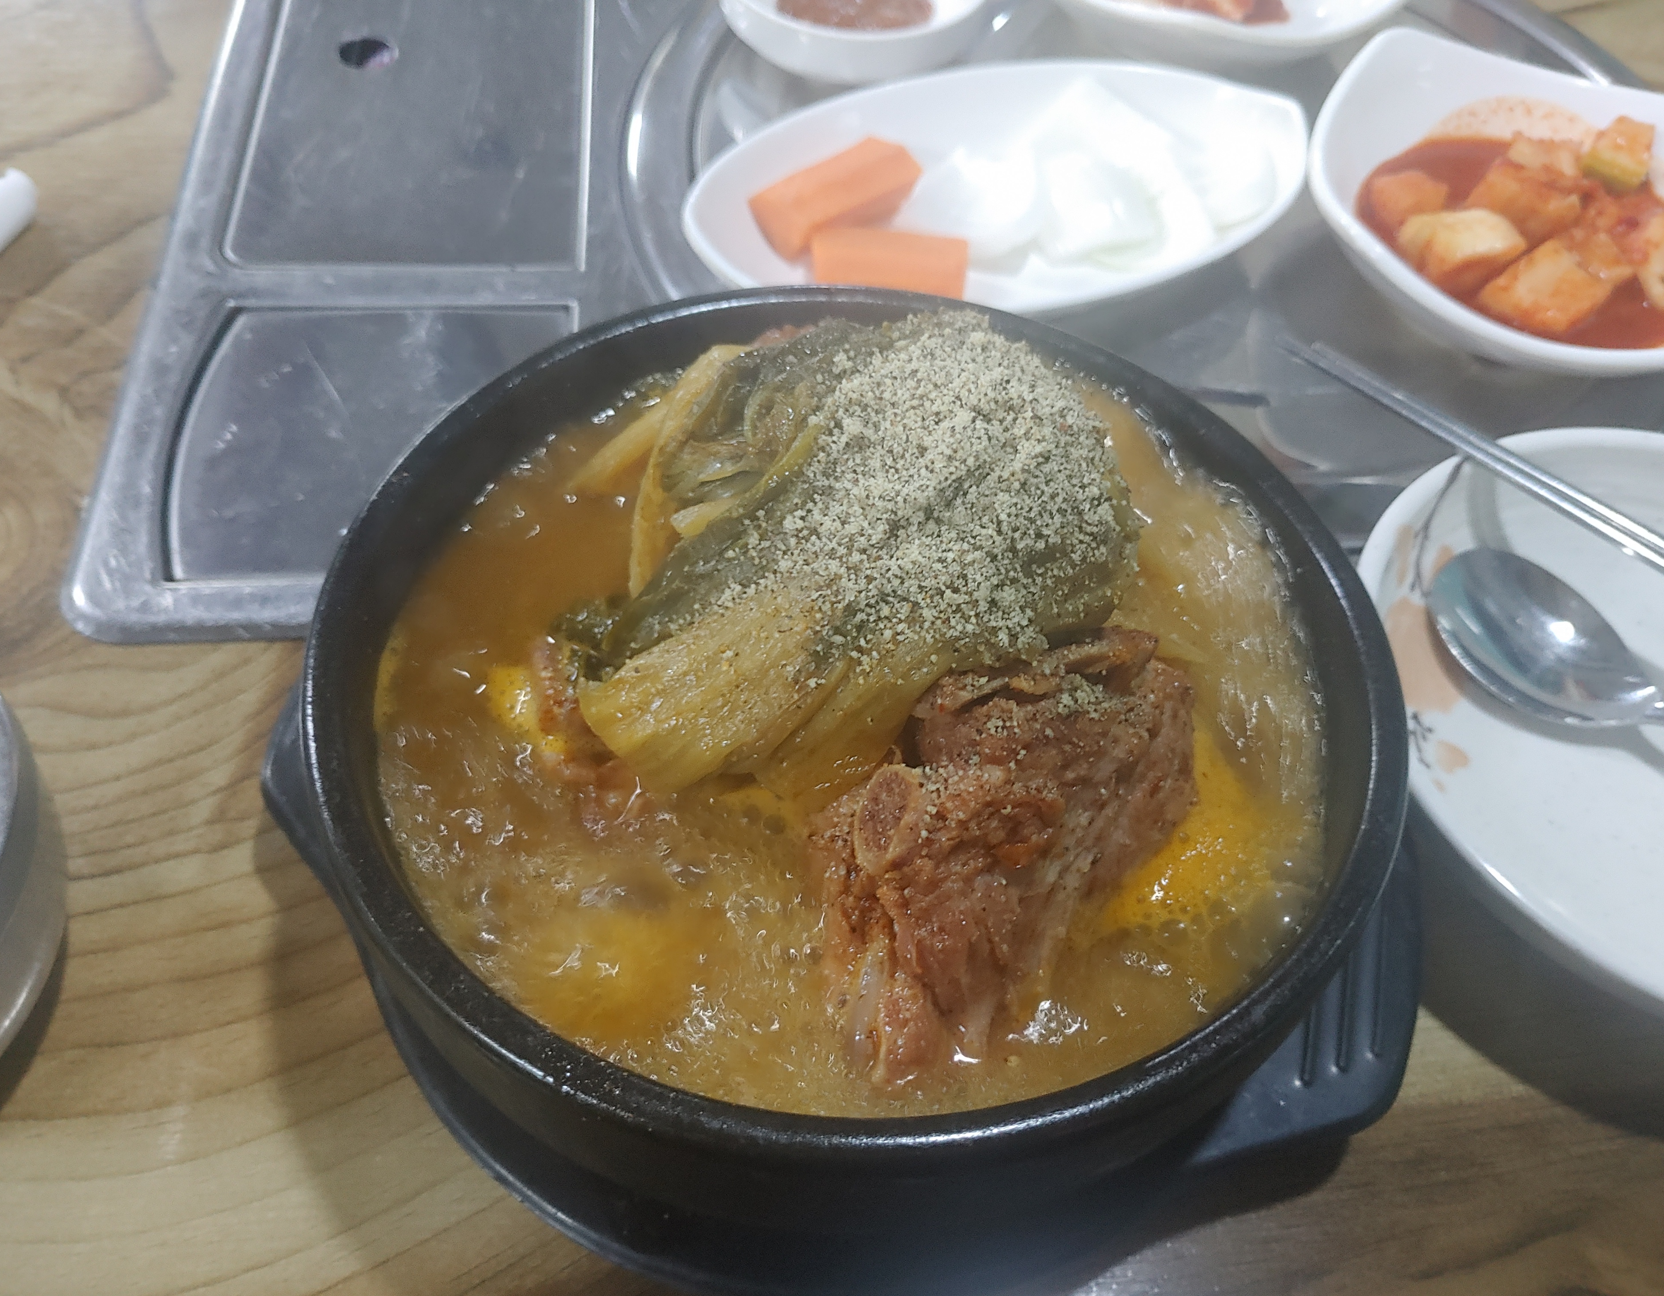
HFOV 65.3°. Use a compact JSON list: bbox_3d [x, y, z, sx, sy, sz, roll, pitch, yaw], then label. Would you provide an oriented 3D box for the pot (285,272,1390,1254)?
[{"bbox_3d":[0.004,0.021,0.262,0.185,0.090,0.185,0,53,0],"label":"pot"}]

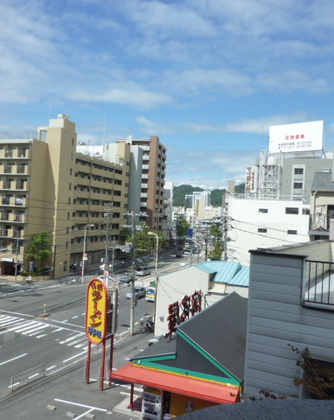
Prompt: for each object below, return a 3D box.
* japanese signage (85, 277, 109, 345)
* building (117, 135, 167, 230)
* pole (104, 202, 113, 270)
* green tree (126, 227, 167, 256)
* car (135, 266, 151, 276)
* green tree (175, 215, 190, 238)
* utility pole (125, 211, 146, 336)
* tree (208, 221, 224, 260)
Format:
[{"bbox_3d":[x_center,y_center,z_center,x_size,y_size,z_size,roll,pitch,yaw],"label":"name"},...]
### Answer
[{"bbox_3d":[-4.798,6.972,28.000,1.700,4.600,0.350,2,-1,27],"label":"japanese signage"},{"bbox_3d":[-7.235,-3.797,127.525,13.300,36.000,12.000,2,-1,14],"label":"building"},{"bbox_3d":[-11.049,5.875,74.887,1.700,14.200,0.800,2,-1,25],"label":"pole"},{"bbox_3d":[-5.746,8.918,103.837,10.200,9.000,7.500,2,-1,18],"label":"green tree"},{"bbox_3d":[-4.568,12.704,84.093,1.650,1.550,4.200,2,-1,19],"label":"car"},{"bbox_3d":[4.853,8.414,137.864,4.800,12.600,4.800,3,-1,8],"label":"green tree"},{"bbox_3d":[-3.114,6.426,40.766,2.100,12.500,0.900,2,-1,25],"label":"utility pole"},{"bbox_3d":[8.707,7.675,71.869,3.000,11.000,3.000,2,-1,20],"label":"tree"}]

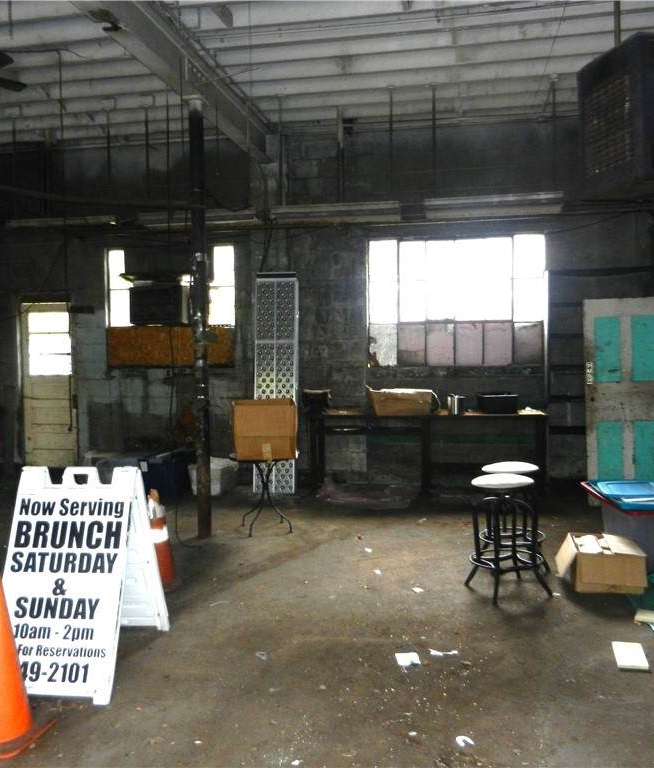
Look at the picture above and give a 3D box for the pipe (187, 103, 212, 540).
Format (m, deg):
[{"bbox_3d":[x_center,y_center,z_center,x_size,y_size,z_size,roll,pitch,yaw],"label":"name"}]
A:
[{"bbox_3d":[-1.089,-0.545,6.434,0.125,3.803,0.125,0,3,11],"label":"pipe"}]

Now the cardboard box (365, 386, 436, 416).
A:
[{"bbox_3d":[0.852,0.186,8.344,0.680,0.298,0.430,0,3,11],"label":"cardboard box"}]

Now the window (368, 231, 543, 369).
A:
[{"bbox_3d":[1.369,-0.891,7.864,1.879,1.418,0.100,0,3,11],"label":"window"}]

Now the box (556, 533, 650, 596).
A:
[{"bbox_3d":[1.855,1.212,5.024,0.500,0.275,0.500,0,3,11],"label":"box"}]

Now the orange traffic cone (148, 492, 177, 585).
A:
[{"bbox_3d":[-1.208,1.090,5.266,0.350,0.669,0.350,0,3,11],"label":"orange traffic cone"}]

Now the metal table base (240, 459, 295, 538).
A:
[{"bbox_3d":[-0.537,0.974,6.582,0.400,0.650,0.400,-2,4,-17],"label":"metal table base"}]

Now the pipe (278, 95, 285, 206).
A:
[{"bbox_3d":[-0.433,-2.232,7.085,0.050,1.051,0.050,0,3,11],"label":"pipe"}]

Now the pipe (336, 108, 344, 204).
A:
[{"bbox_3d":[0.150,-2.487,8.092,0.065,1.077,0.065,0,3,11],"label":"pipe"}]

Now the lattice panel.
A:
[{"bbox_3d":[-0.564,-0.018,8.132,0.450,2.420,0.090,0,-1,11],"label":"lattice panel"}]

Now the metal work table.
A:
[{"bbox_3d":[1.126,0.773,8.417,2.620,0.900,0.600,0,3,11],"label":"metal work table"}]

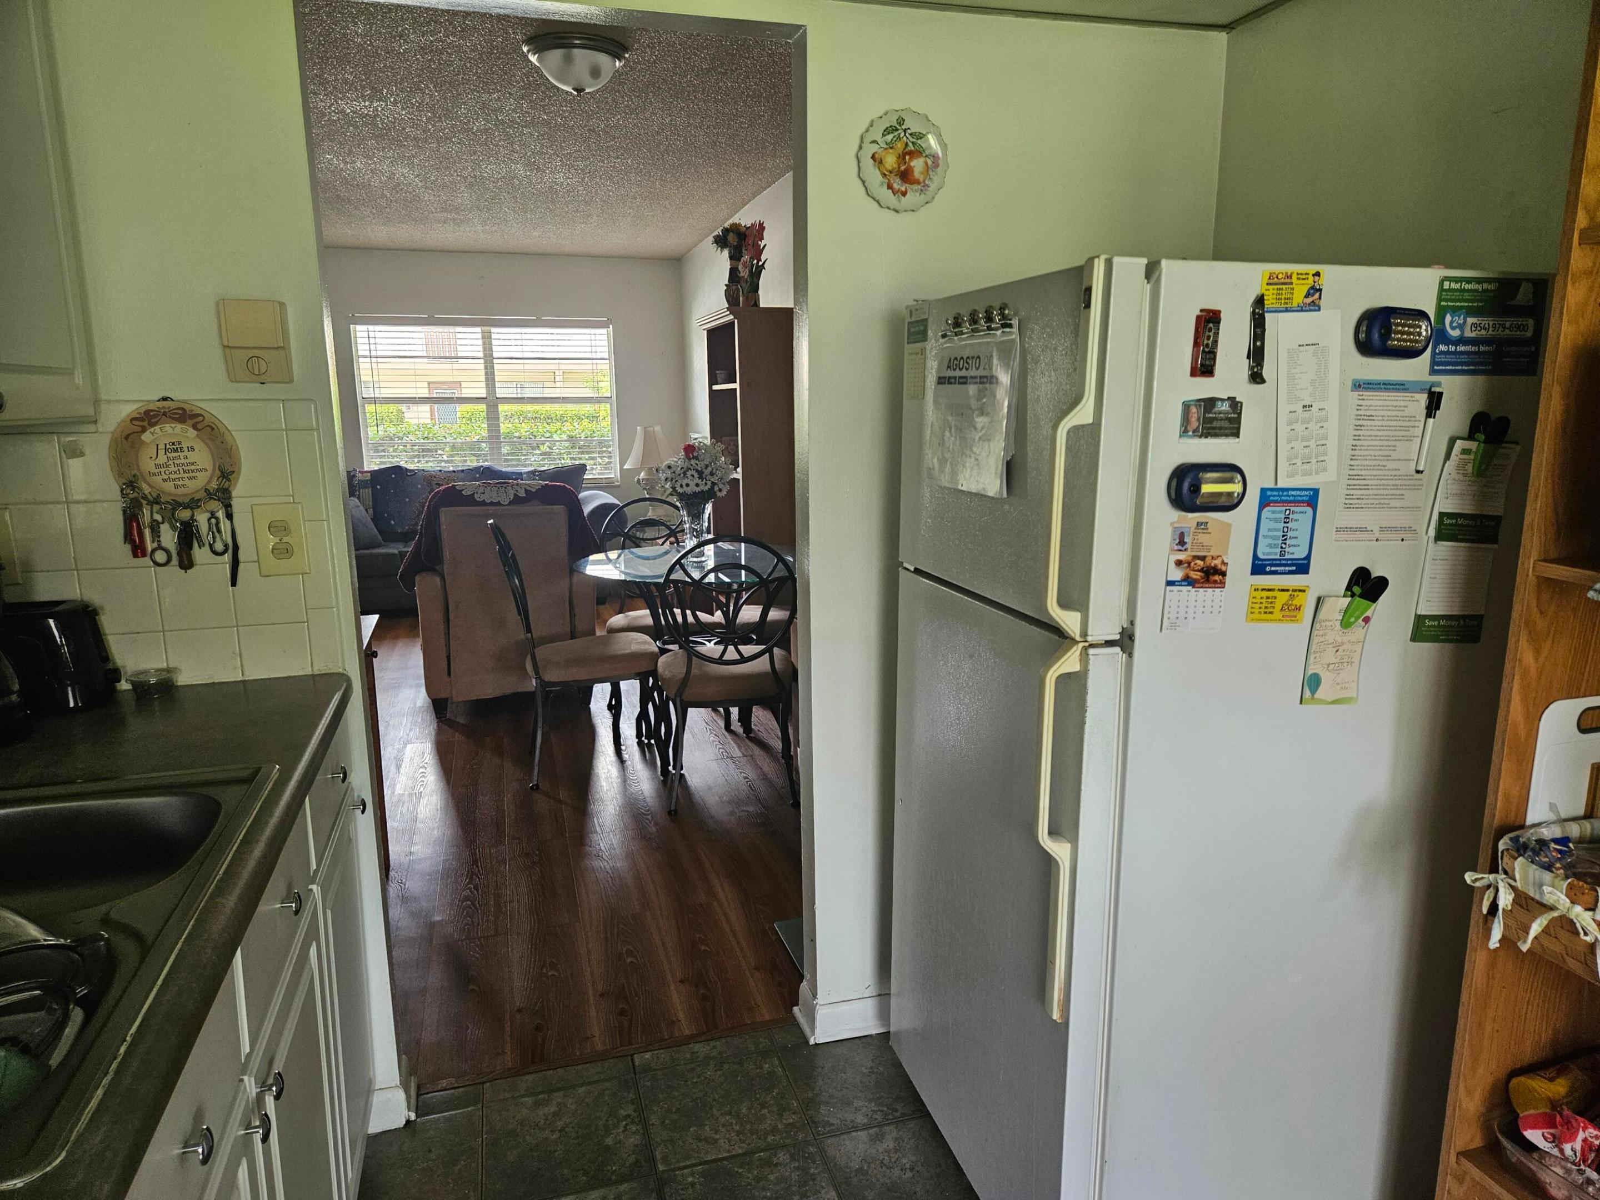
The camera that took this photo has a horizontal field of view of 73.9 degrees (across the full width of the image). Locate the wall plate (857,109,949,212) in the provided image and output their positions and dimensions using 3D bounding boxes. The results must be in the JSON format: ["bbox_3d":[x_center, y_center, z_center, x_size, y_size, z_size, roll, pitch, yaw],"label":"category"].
[{"bbox_3d":[0.191,-0.817,1.983,0.181,0.183,0.022,-4,12,-15],"label":"wall plate"}]

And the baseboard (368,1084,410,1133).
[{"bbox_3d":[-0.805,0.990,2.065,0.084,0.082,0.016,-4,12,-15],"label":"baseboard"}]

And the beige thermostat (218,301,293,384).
[{"bbox_3d":[-0.877,-0.416,1.718,0.096,0.129,0.031,-4,12,-16],"label":"beige thermostat"}]

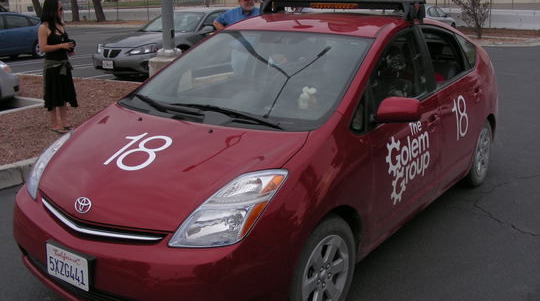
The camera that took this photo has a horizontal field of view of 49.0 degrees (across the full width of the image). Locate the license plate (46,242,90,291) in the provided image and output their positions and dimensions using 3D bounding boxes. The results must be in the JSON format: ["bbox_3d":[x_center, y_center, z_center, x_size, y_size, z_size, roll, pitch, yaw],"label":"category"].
[{"bbox_3d":[-0.922,0.530,2.692,0.308,0.155,0.020,10,14,35],"label":"license plate"}]

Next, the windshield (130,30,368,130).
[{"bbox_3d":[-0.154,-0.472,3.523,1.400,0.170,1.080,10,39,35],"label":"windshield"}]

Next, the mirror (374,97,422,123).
[{"bbox_3d":[0.691,-0.228,3.248,0.230,0.138,0.145,10,18,35],"label":"mirror"}]

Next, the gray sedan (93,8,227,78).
[{"bbox_3d":[-1.432,-2.314,12.464,1.820,1.440,4.850,11,19,37],"label":"gray sedan"}]

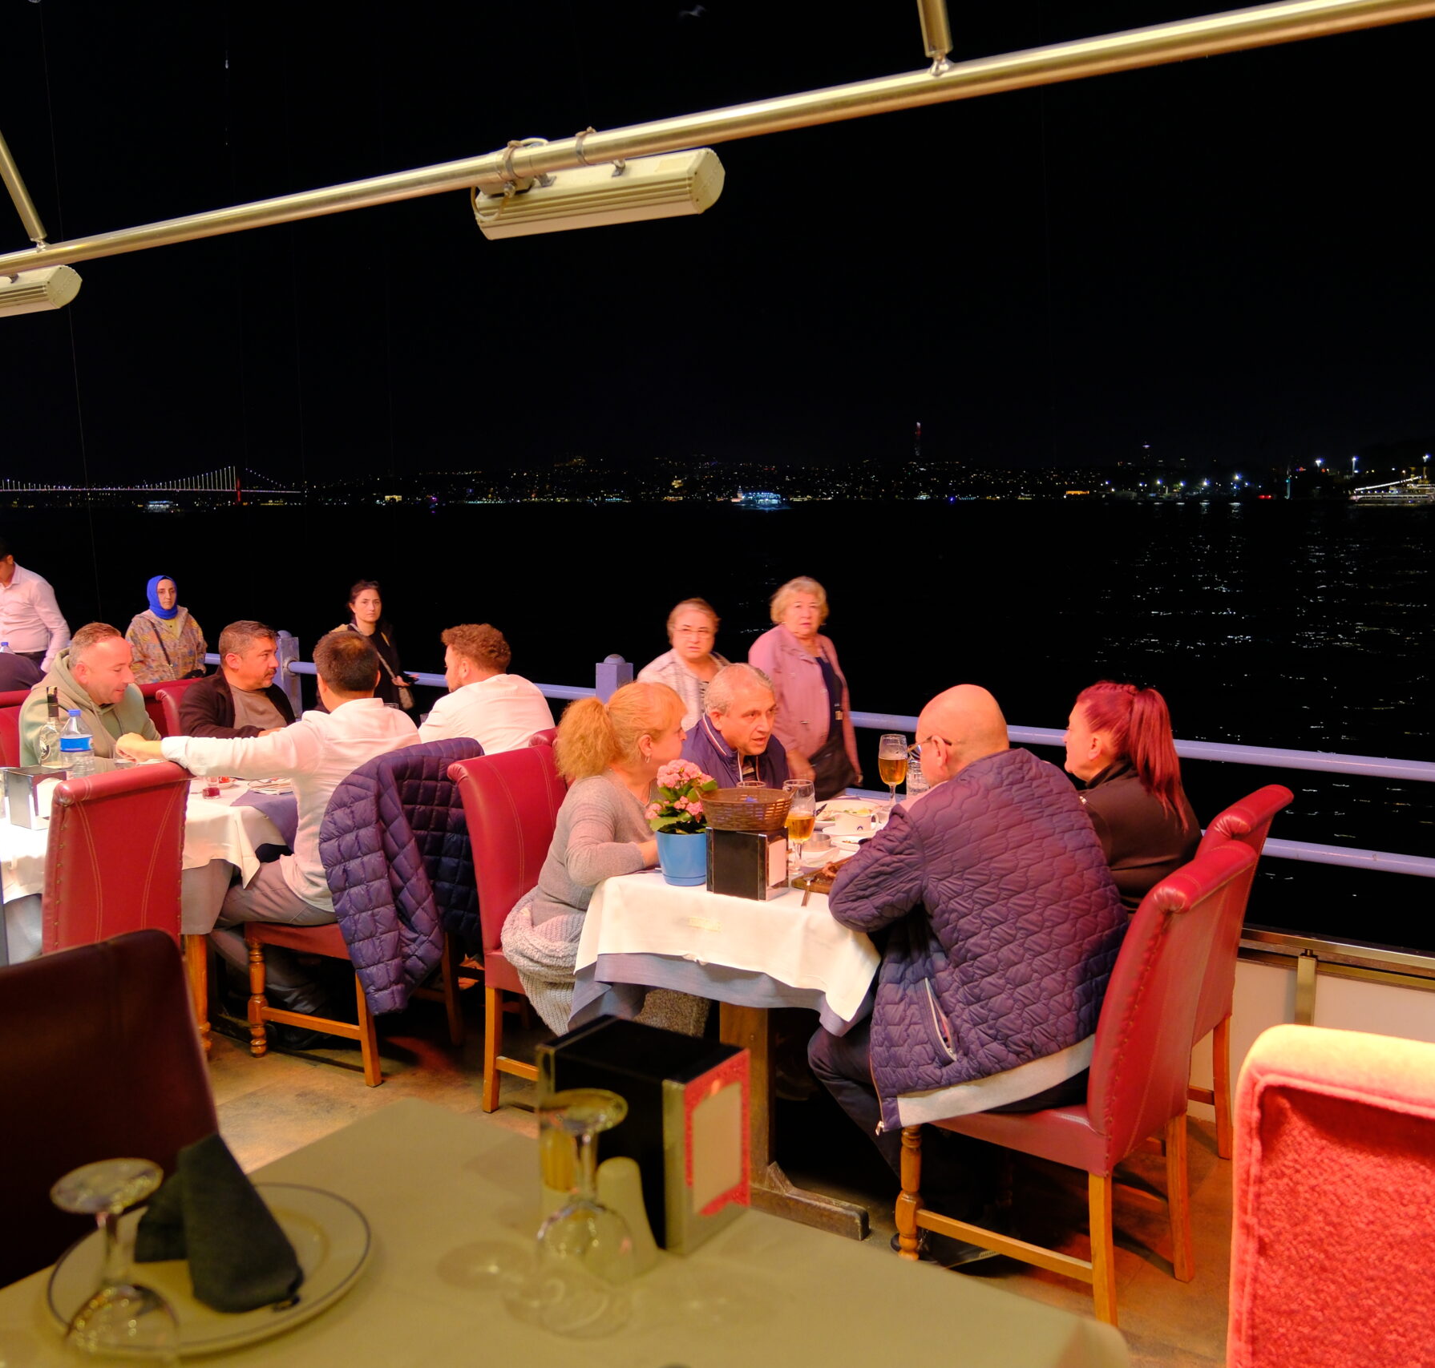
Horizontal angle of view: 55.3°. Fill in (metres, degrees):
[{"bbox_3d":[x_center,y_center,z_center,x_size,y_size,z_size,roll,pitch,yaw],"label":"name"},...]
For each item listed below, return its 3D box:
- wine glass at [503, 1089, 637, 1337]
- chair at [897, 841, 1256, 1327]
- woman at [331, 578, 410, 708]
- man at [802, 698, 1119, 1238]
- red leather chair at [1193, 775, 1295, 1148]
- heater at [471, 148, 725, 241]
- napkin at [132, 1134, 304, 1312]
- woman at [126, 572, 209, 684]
[{"bbox_3d":[-0.108,0.421,1.102,0.079,0.164,0.079,4,9,30],"label":"wine glass"},{"bbox_3d":[0.747,0.811,2.947,0.570,0.965,0.460,6,10,41],"label":"chair"},{"bbox_3d":[-1.600,0.291,6.346,0.450,1.530,0.320,-5,9,-30],"label":"woman"},{"bbox_3d":[0.535,0.647,3.028,0.820,1.310,0.560,4,9,32],"label":"man"},{"bbox_3d":[1.108,0.732,3.519,0.570,0.965,0.460,5,9,35],"label":"red leather chair"},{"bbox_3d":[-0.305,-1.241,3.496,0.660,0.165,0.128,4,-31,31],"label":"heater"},{"bbox_3d":[-0.437,0.462,1.205,0.155,0.122,0.085,4,9,31],"label":"napkin"},{"bbox_3d":[-2.719,0.251,6.798,0.440,1.570,0.300,-6,9,-35],"label":"woman"}]

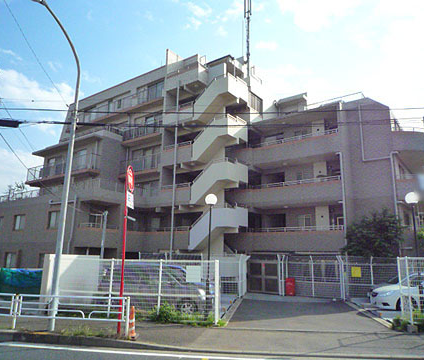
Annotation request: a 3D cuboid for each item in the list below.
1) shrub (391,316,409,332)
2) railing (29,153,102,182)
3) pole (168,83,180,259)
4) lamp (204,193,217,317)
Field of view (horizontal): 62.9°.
[{"bbox_3d":[4.977,3.784,9.220,0.440,0.380,0.400,1,-11,0],"label":"shrub"},{"bbox_3d":[-13.108,-0.807,30.256,10.000,1.250,0.950,-7,-14,35],"label":"railing"},{"bbox_3d":[-2.554,-0.339,23.484,0.170,13.500,0.170,1,-11,0],"label":"pole"},{"bbox_3d":[-0.086,2.396,11.350,0.410,3.980,0.410,1,-11,0],"label":"lamp"}]

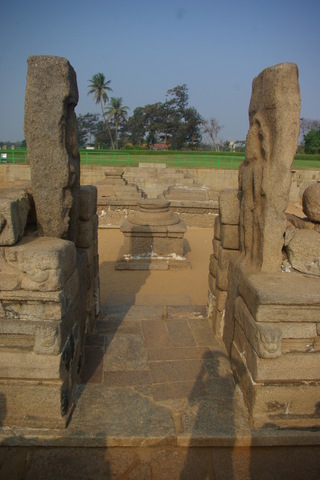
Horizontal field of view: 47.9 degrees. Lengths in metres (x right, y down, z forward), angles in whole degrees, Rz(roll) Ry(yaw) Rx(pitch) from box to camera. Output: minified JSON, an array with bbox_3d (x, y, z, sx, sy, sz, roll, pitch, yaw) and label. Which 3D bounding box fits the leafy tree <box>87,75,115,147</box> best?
[{"bbox_3d":[-11.542,-24.796,70.131,5.162,14.293,5.059,-2,15,-9],"label":"leafy tree"}]

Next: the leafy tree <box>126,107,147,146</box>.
[{"bbox_3d":[-4.982,-23.789,76.323,4.240,8.512,4.028,0,14,-4],"label":"leafy tree"}]

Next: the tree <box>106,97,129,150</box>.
[{"bbox_3d":[-8.343,-22.815,71.088,4.640,9.983,4.548,-1,14,-6],"label":"tree"}]

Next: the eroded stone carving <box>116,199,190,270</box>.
[{"bbox_3d":[-0.139,-0.181,7.175,1.407,1.179,1.336,0,14,-2],"label":"eroded stone carving"}]

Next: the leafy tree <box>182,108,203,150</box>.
[{"bbox_3d":[6.607,-23.061,74.324,5.161,8.486,4.903,2,14,5],"label":"leafy tree"}]

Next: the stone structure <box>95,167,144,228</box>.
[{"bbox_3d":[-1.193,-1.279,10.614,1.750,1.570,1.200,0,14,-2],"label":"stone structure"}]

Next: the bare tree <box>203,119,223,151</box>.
[{"bbox_3d":[10.601,-20.750,71.332,4.161,6.317,3.953,3,15,8],"label":"bare tree"}]

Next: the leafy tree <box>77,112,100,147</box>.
[{"bbox_3d":[-15.885,-24.227,79.982,5.332,7.560,5.066,-2,15,-11],"label":"leafy tree"}]

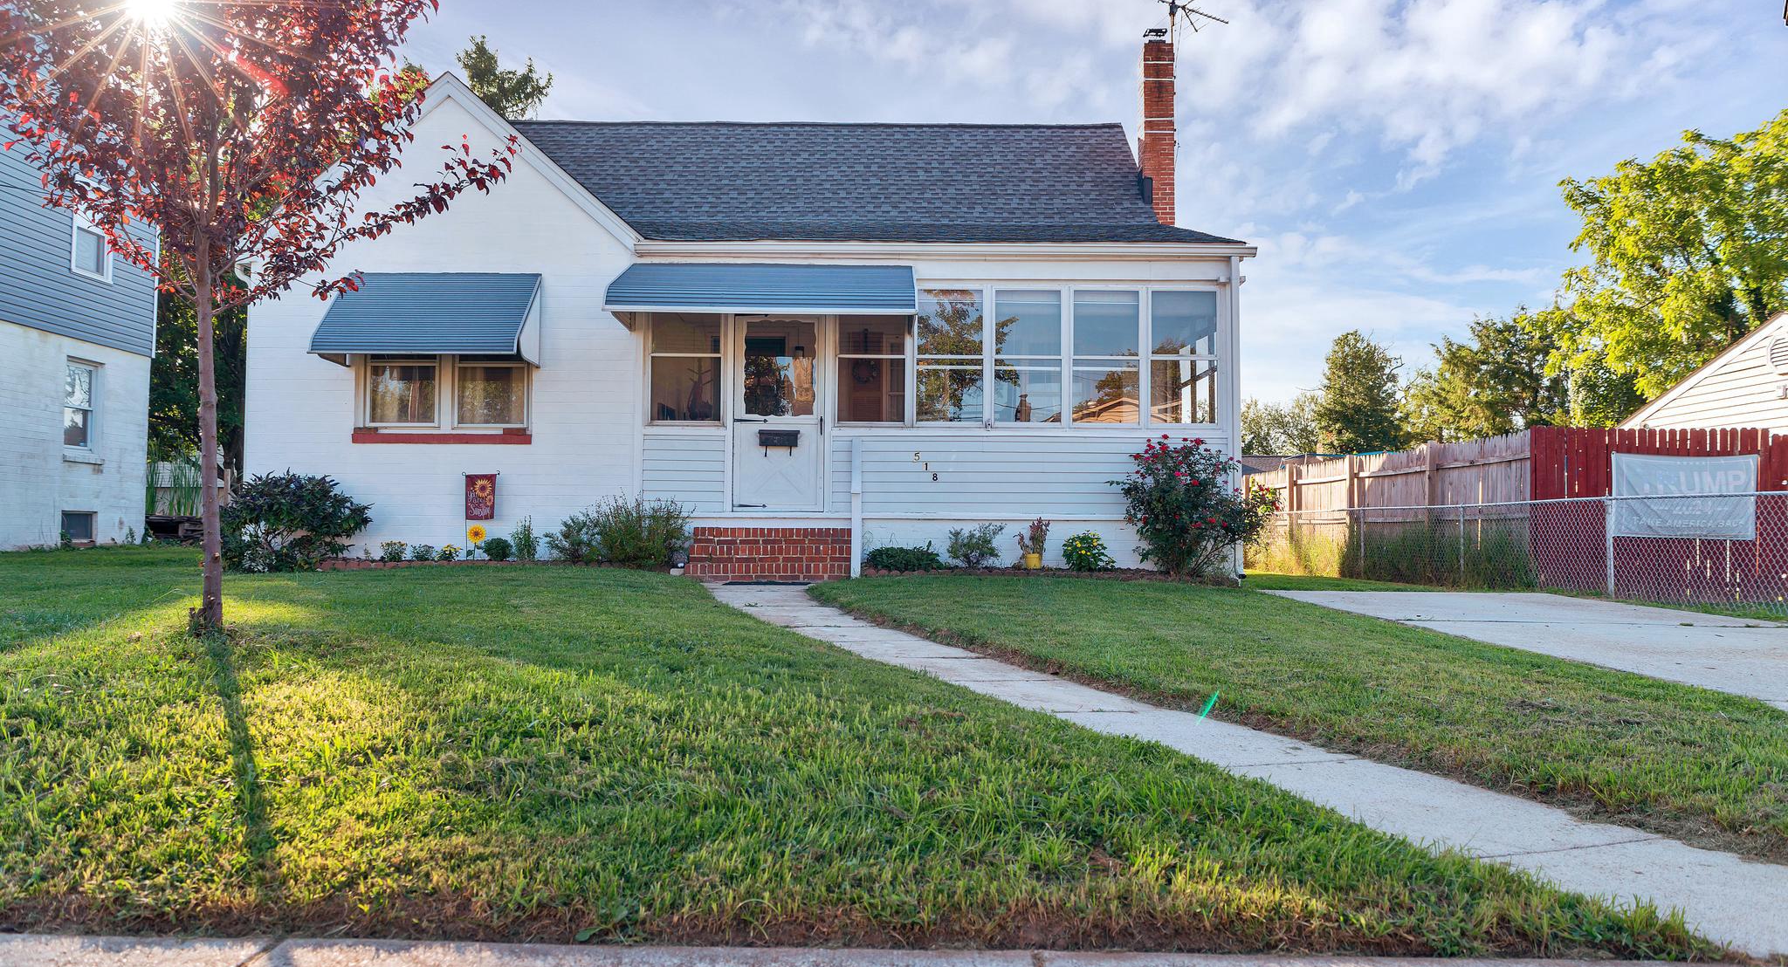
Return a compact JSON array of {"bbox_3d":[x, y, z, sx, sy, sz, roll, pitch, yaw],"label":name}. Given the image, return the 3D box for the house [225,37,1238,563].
[{"bbox_3d":[-1.265,-2.533,16.547,10.300,7.350,10.700,0,-3,0],"label":"house"}]

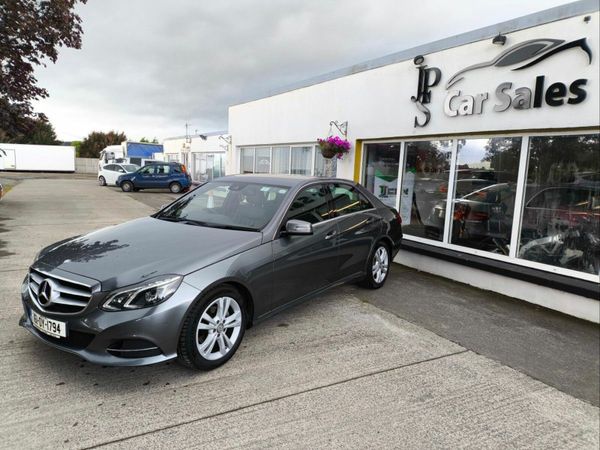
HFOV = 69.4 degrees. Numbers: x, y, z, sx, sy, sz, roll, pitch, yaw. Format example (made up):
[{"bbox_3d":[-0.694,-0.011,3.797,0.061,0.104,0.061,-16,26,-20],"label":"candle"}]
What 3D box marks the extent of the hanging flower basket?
[{"bbox_3d":[0.624,-1.447,8.106,0.560,0.420,0.580,2,8,0],"label":"hanging flower basket"}]

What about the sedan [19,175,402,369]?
[{"bbox_3d":[-0.402,0.134,4.963,1.900,1.460,4.880,7,9,34],"label":"sedan"}]

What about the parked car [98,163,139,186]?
[{"bbox_3d":[-10.580,-3.094,26.879,3.980,1.460,1.730,6,8,24],"label":"parked car"}]

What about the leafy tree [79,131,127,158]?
[{"bbox_3d":[-25.073,-9.369,55.012,6.100,5.165,6.100,-1,8,-24],"label":"leafy tree"}]

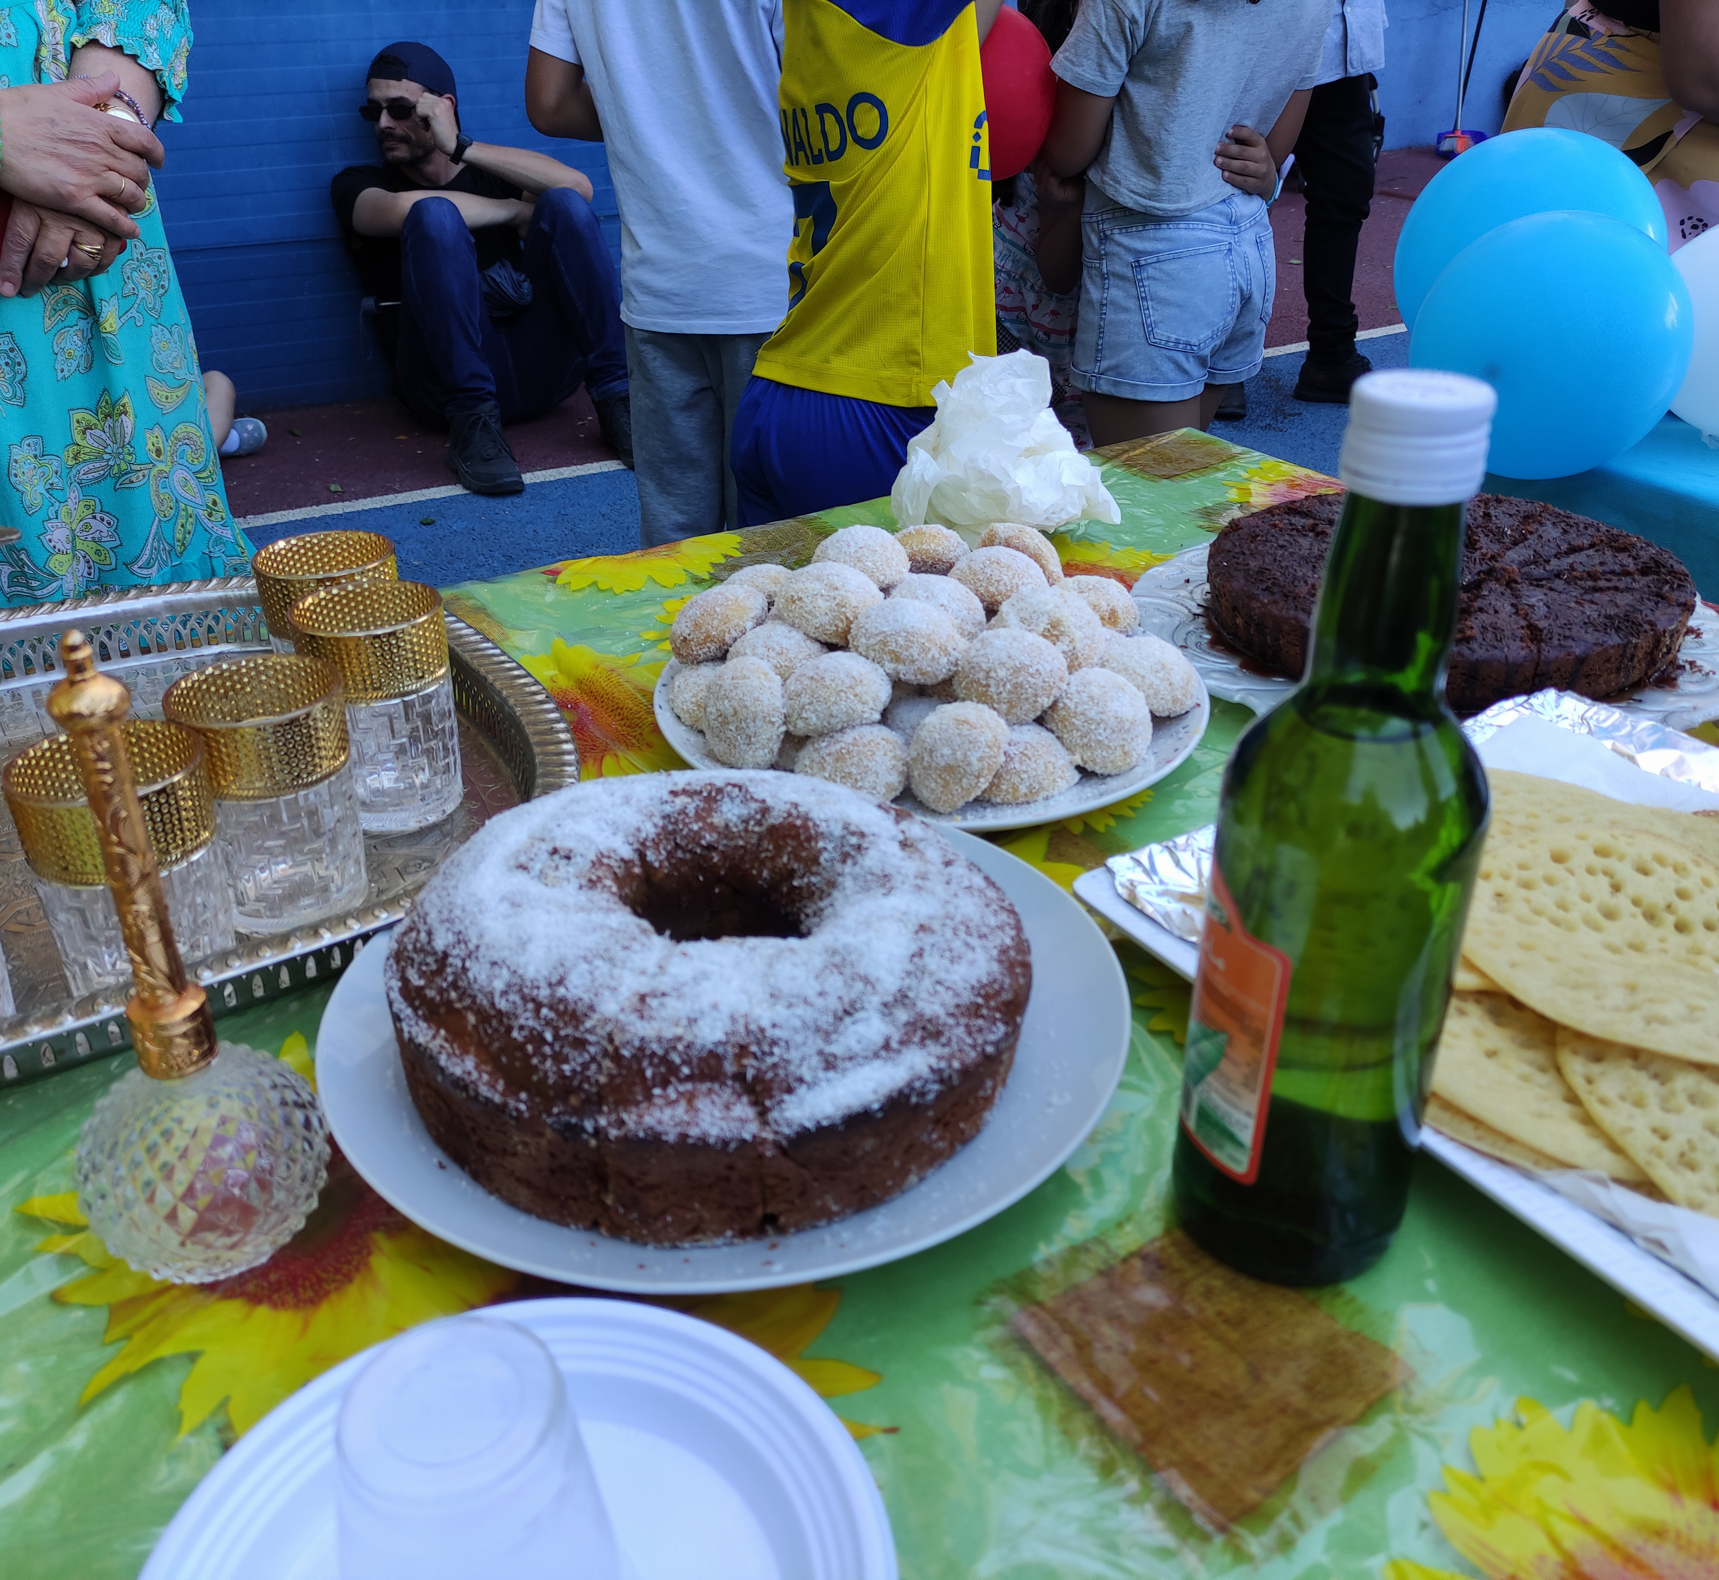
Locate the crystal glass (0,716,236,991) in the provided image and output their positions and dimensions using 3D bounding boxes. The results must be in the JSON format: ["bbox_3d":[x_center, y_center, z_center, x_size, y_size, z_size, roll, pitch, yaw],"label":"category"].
[{"bbox_3d":[-0.251,0.028,0.529,0.062,0.087,0.062,-1,29,0],"label":"crystal glass"}]

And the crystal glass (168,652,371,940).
[{"bbox_3d":[-0.220,0.002,0.575,0.062,0.087,0.062,-1,29,0],"label":"crystal glass"}]

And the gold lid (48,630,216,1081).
[{"bbox_3d":[-0.187,0.019,0.389,0.026,0.129,0.026,1,29,-1],"label":"gold lid"}]

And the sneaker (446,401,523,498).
[{"bbox_3d":[-0.869,-0.783,3.481,0.110,0.145,0.290,-13,31,-22],"label":"sneaker"}]

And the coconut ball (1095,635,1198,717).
[{"bbox_3d":[0.130,-0.052,0.695,0.048,0.037,0.047,-1,29,0],"label":"coconut ball"}]

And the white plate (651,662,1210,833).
[{"bbox_3d":[0.035,-0.039,0.732,0.263,0.024,0.263,-1,29,0],"label":"white plate"}]

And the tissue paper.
[{"bbox_3d":[0.098,-0.235,1.001,0.150,0.110,0.130,-1,29,0],"label":"tissue paper"}]

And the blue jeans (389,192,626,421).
[{"bbox_3d":[-0.866,-1.177,3.713,0.480,0.610,0.640,-13,31,-22],"label":"blue jeans"}]

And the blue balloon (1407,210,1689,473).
[{"bbox_3d":[0.491,-0.316,1.080,0.183,0.184,0.195,12,32,22],"label":"blue balloon"}]

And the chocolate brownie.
[{"bbox_3d":[0.304,-0.105,0.802,0.242,0.030,0.242,-1,29,0],"label":"chocolate brownie"}]

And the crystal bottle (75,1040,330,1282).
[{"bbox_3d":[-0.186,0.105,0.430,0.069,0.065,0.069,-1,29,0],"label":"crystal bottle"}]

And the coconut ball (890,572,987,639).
[{"bbox_3d":[0.037,-0.085,0.717,0.050,0.040,0.050,-1,29,0],"label":"coconut ball"}]

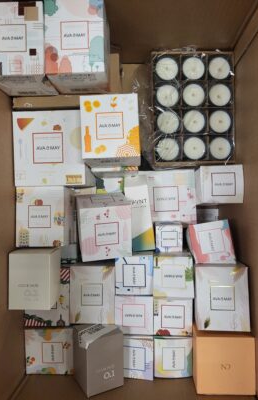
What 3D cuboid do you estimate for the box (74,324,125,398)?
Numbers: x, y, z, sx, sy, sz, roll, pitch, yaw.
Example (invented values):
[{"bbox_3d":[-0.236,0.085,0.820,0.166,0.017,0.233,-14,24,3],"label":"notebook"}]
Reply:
[{"bbox_3d":[-0.054,0.271,0.522,0.064,0.063,0.088,-2,90,-30],"label":"box"}]

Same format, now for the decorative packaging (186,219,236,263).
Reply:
[{"bbox_3d":[0.171,0.089,0.648,0.078,0.082,0.082,-7,85,3],"label":"decorative packaging"}]

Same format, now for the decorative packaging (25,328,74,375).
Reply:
[{"bbox_3d":[-0.172,0.356,0.750,0.131,0.103,0.103,-1,90,4],"label":"decorative packaging"}]

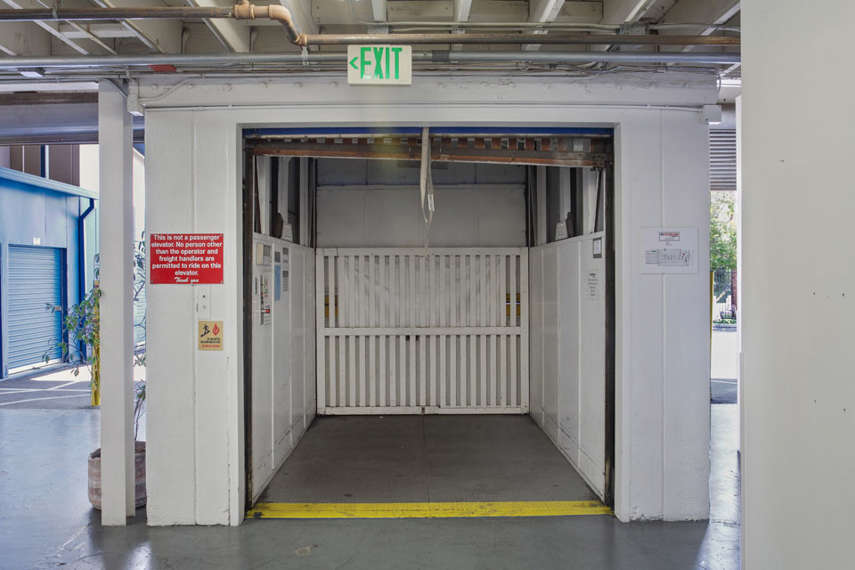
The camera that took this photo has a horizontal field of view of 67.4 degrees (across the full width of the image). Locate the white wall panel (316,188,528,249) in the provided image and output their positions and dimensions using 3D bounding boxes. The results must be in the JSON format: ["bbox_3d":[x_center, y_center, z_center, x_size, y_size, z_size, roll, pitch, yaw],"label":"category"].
[{"bbox_3d":[-0.067,-0.735,6.972,2.262,0.678,0.040,0,1,-1],"label":"white wall panel"}]

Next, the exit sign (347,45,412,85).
[{"bbox_3d":[-0.232,-1.073,3.147,0.313,0.193,0.045,0,1,-1],"label":"exit sign"}]

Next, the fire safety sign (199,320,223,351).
[{"bbox_3d":[-1.305,0.306,3.862,0.148,0.177,0.005,0,1,-1],"label":"fire safety sign"}]

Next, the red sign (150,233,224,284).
[{"bbox_3d":[-1.442,-0.157,3.847,0.437,0.300,0.010,0,1,-1],"label":"red sign"}]

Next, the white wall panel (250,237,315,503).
[{"bbox_3d":[-1.183,0.529,5.499,0.050,1.789,2.697,0,1,-1],"label":"white wall panel"}]

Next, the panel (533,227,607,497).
[{"bbox_3d":[1.162,0.527,5.559,0.050,1.789,2.697,0,1,-1],"label":"panel"}]

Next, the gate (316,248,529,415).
[{"bbox_3d":[-0.049,0.500,6.887,2.280,1.783,0.060,0,1,-1],"label":"gate"}]

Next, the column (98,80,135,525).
[{"bbox_3d":[-1.893,0.116,3.920,0.146,2.676,0.135,0,1,-1],"label":"column"}]

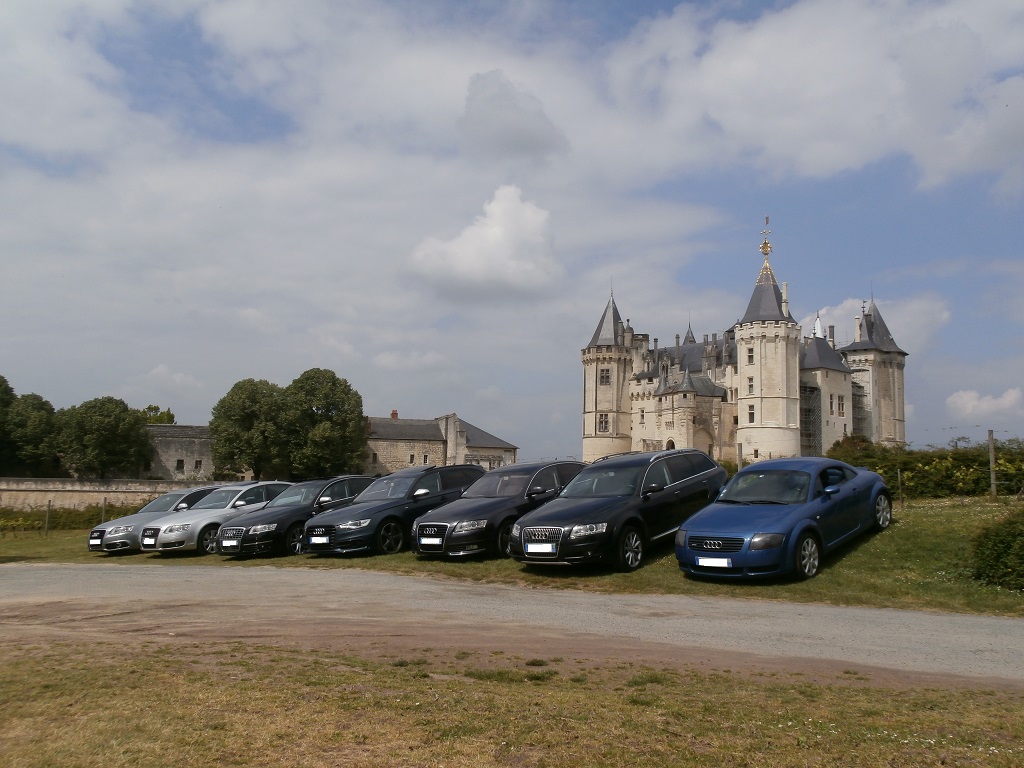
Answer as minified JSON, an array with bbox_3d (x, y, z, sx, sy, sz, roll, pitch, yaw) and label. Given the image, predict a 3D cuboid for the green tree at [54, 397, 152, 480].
[{"bbox_3d":[-42.553,5.909,92.000,10.159,9.226,10.159,1,-5,0],"label":"green tree"}]

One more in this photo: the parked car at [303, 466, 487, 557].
[{"bbox_3d":[-1.976,2.497,18.078,1.874,1.461,4.927,-9,-4,38],"label":"parked car"}]

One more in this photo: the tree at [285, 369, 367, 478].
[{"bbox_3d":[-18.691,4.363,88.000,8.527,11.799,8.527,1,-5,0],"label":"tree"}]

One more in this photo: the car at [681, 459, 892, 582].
[{"bbox_3d":[3.903,1.762,12.624,1.764,1.346,4.049,-7,2,45],"label":"car"}]

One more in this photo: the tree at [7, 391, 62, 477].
[{"bbox_3d":[-50.246,5.763,93.000,6.916,9.745,6.916,1,-5,0],"label":"tree"}]

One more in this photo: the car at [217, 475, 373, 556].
[{"bbox_3d":[-4.186,2.796,19.462,1.855,1.459,4.923,-7,-2,34],"label":"car"}]

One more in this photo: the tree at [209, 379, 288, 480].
[{"bbox_3d":[-26.127,4.859,88.000,8.329,10.808,8.329,1,-5,0],"label":"tree"}]

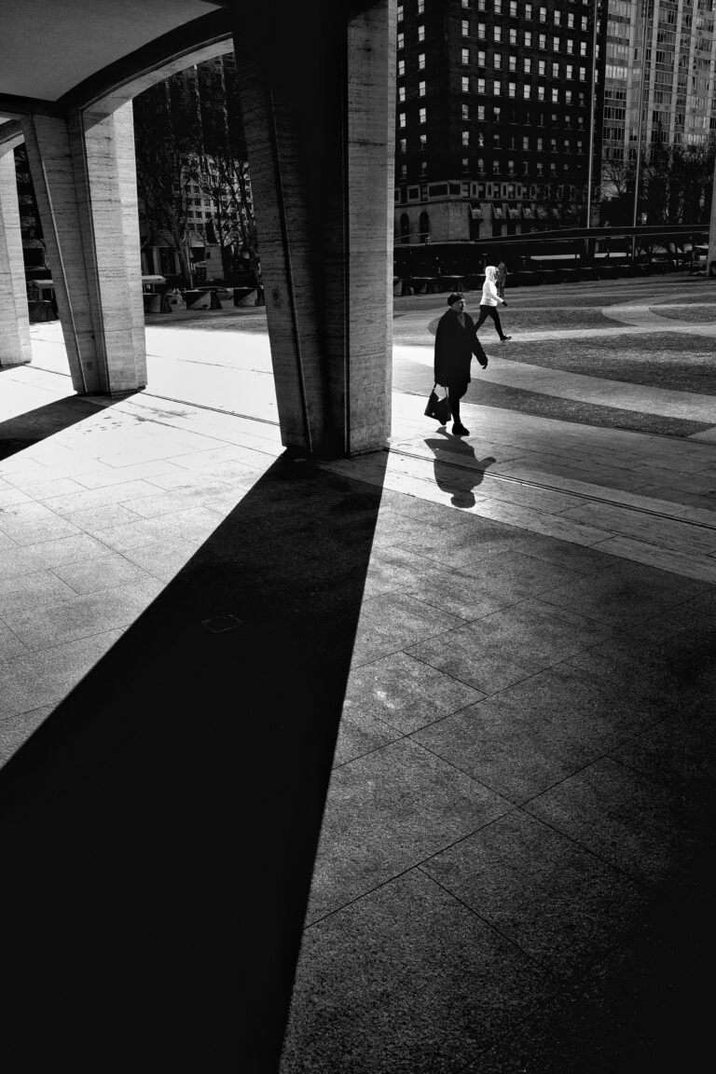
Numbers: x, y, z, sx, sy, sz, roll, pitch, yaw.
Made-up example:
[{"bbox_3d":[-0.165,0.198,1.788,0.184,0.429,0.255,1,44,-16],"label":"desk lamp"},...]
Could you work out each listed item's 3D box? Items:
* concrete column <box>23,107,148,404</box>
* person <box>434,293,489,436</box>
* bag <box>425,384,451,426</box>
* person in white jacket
[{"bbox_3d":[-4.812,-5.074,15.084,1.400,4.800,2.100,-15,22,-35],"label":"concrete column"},{"bbox_3d":[1.258,-2.164,10.431,0.550,1.690,0.600,11,22,37],"label":"person"},{"bbox_3d":[1.003,-1.669,10.387,0.360,0.430,0.130,11,22,37],"label":"bag"},{"bbox_3d":[3.237,-5.673,20.248,0.950,1.700,0.500,-2,18,3],"label":"person in white jacket"}]

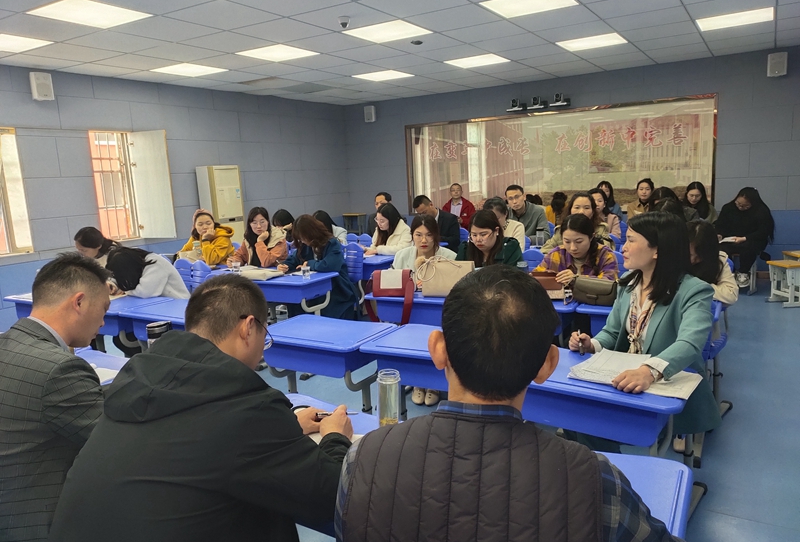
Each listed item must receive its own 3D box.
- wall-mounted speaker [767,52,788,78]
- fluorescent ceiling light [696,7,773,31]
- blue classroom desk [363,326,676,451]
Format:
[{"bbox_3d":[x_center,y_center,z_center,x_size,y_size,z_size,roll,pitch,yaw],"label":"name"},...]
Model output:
[{"bbox_3d":[4.142,-2.269,5.840,0.210,0.280,0.180,4,13,32],"label":"wall-mounted speaker"},{"bbox_3d":[2.929,-2.206,4.634,0.590,0.060,0.590,4,13,31],"label":"fluorescent ceiling light"},{"bbox_3d":[0.427,0.693,1.987,1.160,0.760,0.420,3,12,30],"label":"blue classroom desk"}]

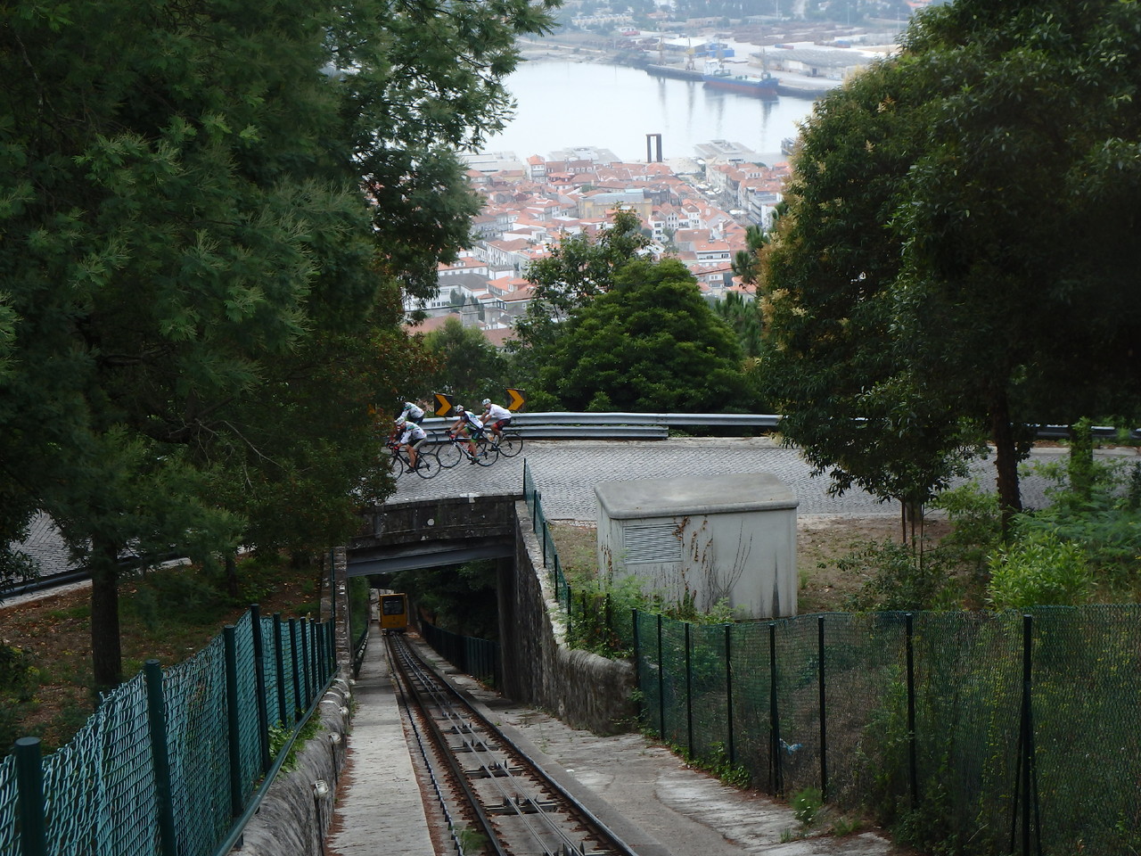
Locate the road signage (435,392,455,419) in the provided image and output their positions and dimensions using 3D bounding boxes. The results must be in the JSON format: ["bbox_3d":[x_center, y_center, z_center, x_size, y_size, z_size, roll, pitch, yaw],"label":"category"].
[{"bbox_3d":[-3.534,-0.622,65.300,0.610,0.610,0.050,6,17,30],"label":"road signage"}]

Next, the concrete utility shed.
[{"bbox_3d":[2.703,2.597,50.448,4.040,2.600,2.396,-4,14,-6],"label":"concrete utility shed"}]

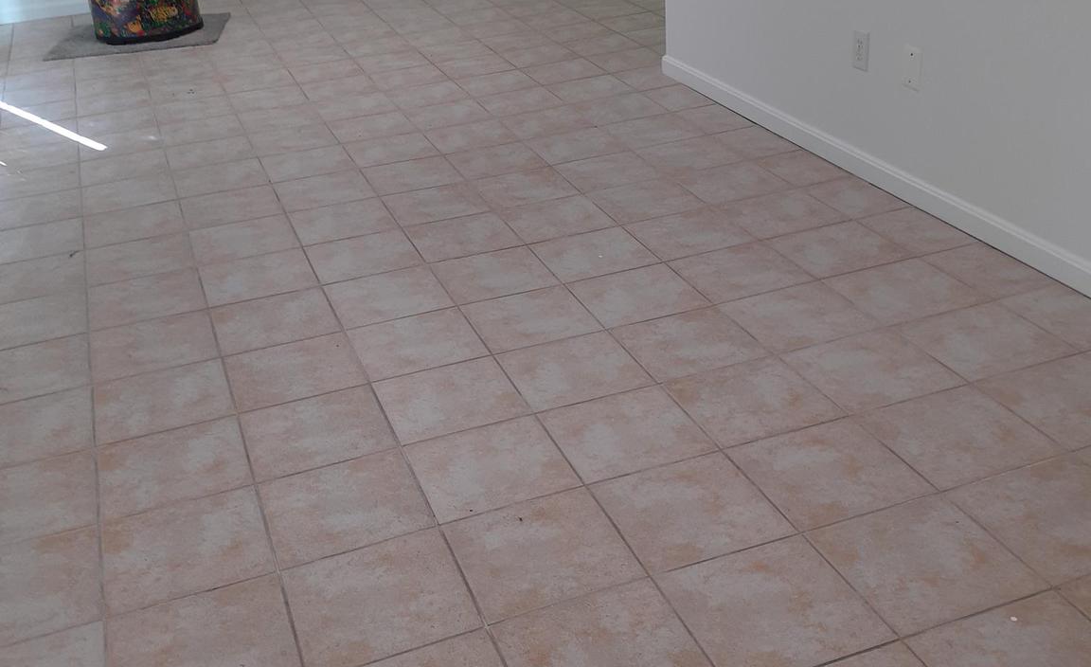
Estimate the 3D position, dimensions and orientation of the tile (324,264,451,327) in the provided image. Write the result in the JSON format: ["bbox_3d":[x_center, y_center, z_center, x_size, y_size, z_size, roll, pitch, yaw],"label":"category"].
[{"bbox_3d":[-0.438,-0.101,3.124,0.305,0.010,0.294,-13,30,-17],"label":"tile"}]

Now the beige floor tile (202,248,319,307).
[{"bbox_3d":[-0.834,-0.163,3.281,0.303,0.010,0.303,-13,29,-16],"label":"beige floor tile"}]

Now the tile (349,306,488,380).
[{"bbox_3d":[-0.331,0.028,2.875,0.305,0.010,0.294,-13,30,-17],"label":"tile"}]

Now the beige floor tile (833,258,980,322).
[{"bbox_3d":[0.933,-0.107,2.974,0.305,0.012,0.302,-13,30,-17],"label":"beige floor tile"}]

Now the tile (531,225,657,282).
[{"bbox_3d":[0.138,-0.237,3.349,0.308,0.010,0.305,-13,29,-17],"label":"tile"}]

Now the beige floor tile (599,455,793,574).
[{"bbox_3d":[0.281,0.350,2.234,0.308,0.010,0.305,-13,29,-17],"label":"beige floor tile"}]

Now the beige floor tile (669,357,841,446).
[{"bbox_3d":[0.461,0.153,2.526,0.302,0.010,0.297,-13,29,-17],"label":"beige floor tile"}]

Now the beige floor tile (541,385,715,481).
[{"bbox_3d":[0.174,0.218,2.456,0.305,0.012,0.302,-13,30,-17],"label":"beige floor tile"}]

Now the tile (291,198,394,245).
[{"bbox_3d":[-0.661,-0.364,3.683,0.308,0.010,0.305,-13,29,-17],"label":"tile"}]

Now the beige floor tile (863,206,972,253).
[{"bbox_3d":[1.101,-0.301,3.356,0.258,0.010,0.305,-13,29,-17],"label":"beige floor tile"}]

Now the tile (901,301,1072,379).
[{"bbox_3d":[1.044,0.020,2.740,0.305,0.010,0.294,-13,30,-17],"label":"tile"}]

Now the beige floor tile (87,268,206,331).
[{"bbox_3d":[-1.109,-0.096,3.167,0.302,0.010,0.297,-13,29,-17],"label":"beige floor tile"}]

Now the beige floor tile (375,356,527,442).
[{"bbox_3d":[-0.221,0.155,2.617,0.305,0.012,0.302,-13,30,-17],"label":"beige floor tile"}]

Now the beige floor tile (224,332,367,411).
[{"bbox_3d":[-0.616,0.092,2.778,0.305,0.012,0.302,-13,30,-17],"label":"beige floor tile"}]

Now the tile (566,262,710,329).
[{"bbox_3d":[0.250,-0.101,3.024,0.302,0.010,0.297,-13,29,-17],"label":"tile"}]

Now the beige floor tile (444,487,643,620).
[{"bbox_3d":[-0.009,0.416,2.129,0.305,0.010,0.294,-13,30,-17],"label":"beige floor tile"}]

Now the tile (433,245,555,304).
[{"bbox_3d":[-0.148,-0.166,3.204,0.303,0.010,0.303,-13,29,-16],"label":"tile"}]

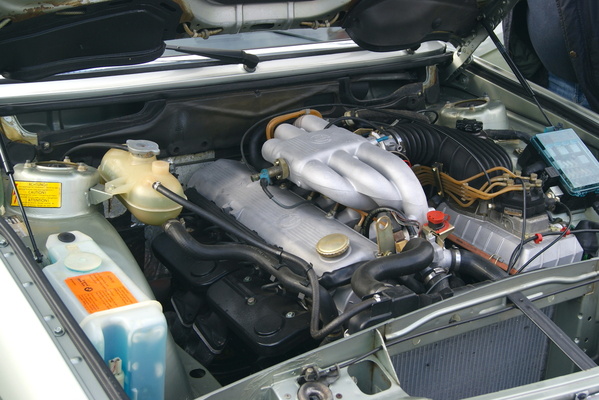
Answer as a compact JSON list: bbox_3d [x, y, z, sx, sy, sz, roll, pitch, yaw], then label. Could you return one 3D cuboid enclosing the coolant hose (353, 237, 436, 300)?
[{"bbox_3d":[0.178,0.124,1.600,0.190,0.095,0.110,-11,28,-29],"label":"coolant hose"}]

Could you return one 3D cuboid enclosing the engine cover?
[{"bbox_3d":[-0.066,0.009,1.847,0.155,0.070,0.575,-26,31,-22],"label":"engine cover"}]

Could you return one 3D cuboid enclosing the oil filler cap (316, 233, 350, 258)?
[{"bbox_3d":[0.062,0.088,1.605,0.063,0.026,0.063,-11,29,6],"label":"oil filler cap"}]

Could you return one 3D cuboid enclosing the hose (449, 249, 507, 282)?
[{"bbox_3d":[0.349,0.135,1.659,0.150,0.070,0.045,7,24,8],"label":"hose"}]

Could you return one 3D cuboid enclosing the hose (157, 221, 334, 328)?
[{"bbox_3d":[-0.093,0.126,1.631,0.411,0.124,0.064,17,28,28],"label":"hose"}]

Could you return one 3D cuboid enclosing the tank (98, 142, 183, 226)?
[{"bbox_3d":[-0.327,-0.044,1.726,0.125,0.145,0.235,-11,28,-29],"label":"tank"}]

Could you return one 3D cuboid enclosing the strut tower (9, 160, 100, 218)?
[{"bbox_3d":[-0.458,-0.025,1.647,0.172,0.105,0.172,-11,28,-29],"label":"strut tower"}]

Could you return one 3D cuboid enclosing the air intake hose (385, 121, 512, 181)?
[{"bbox_3d":[0.352,-0.098,2.001,0.240,0.115,0.210,-11,28,-29],"label":"air intake hose"}]

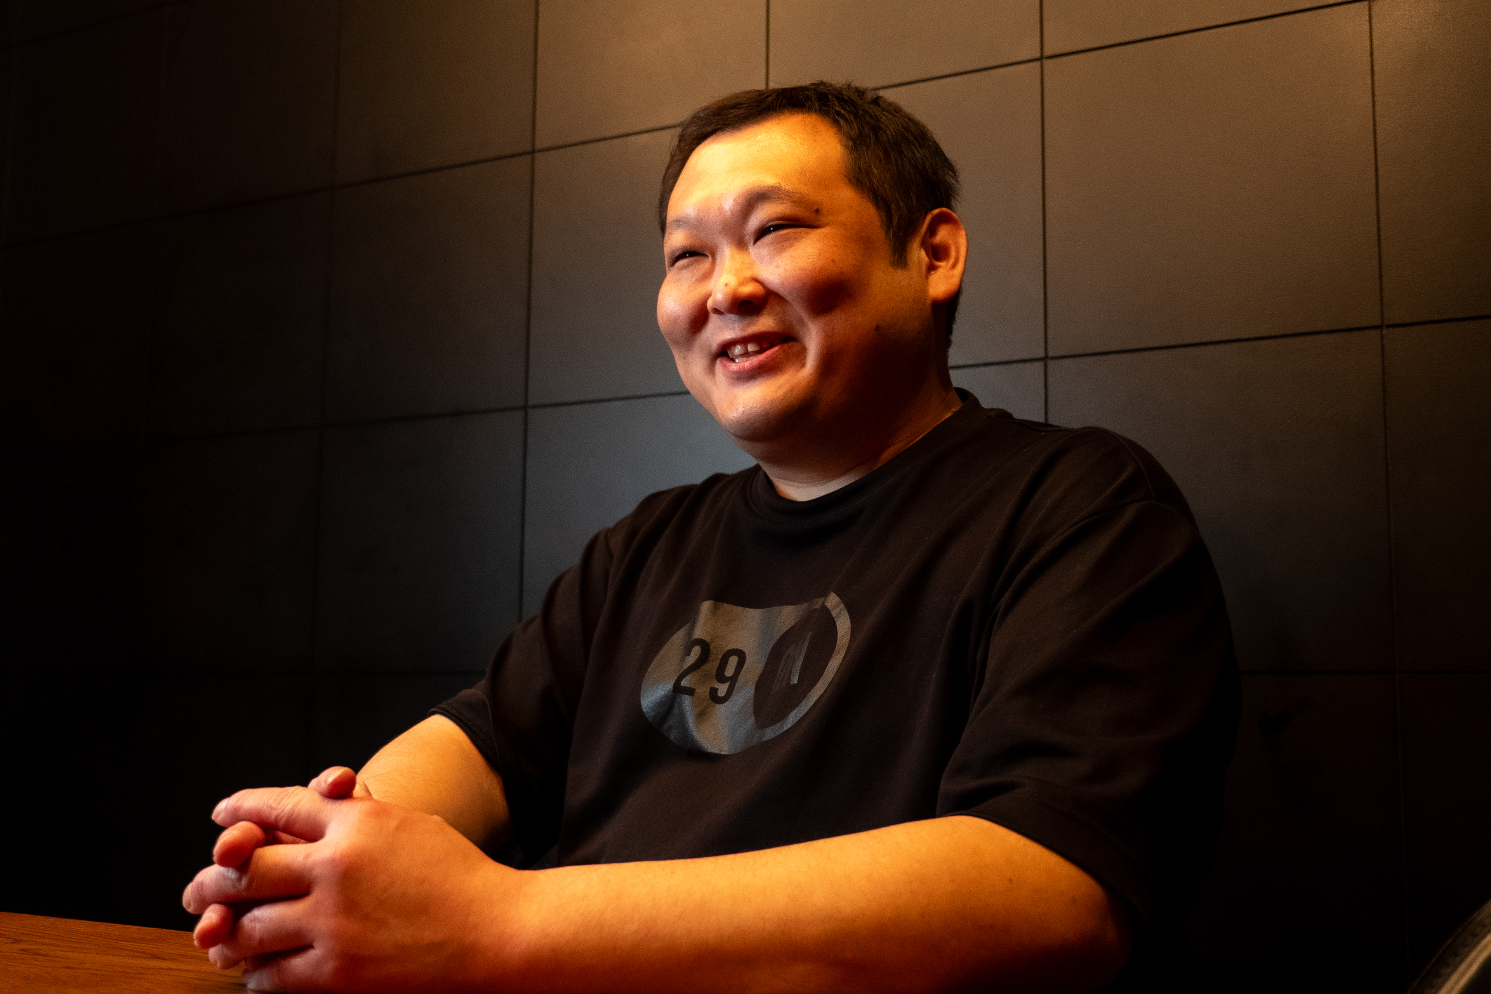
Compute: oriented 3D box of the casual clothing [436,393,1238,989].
[{"bbox_3d":[0.078,0.195,1.150,0.540,0.560,0.360,-4,-8,37],"label":"casual clothing"}]

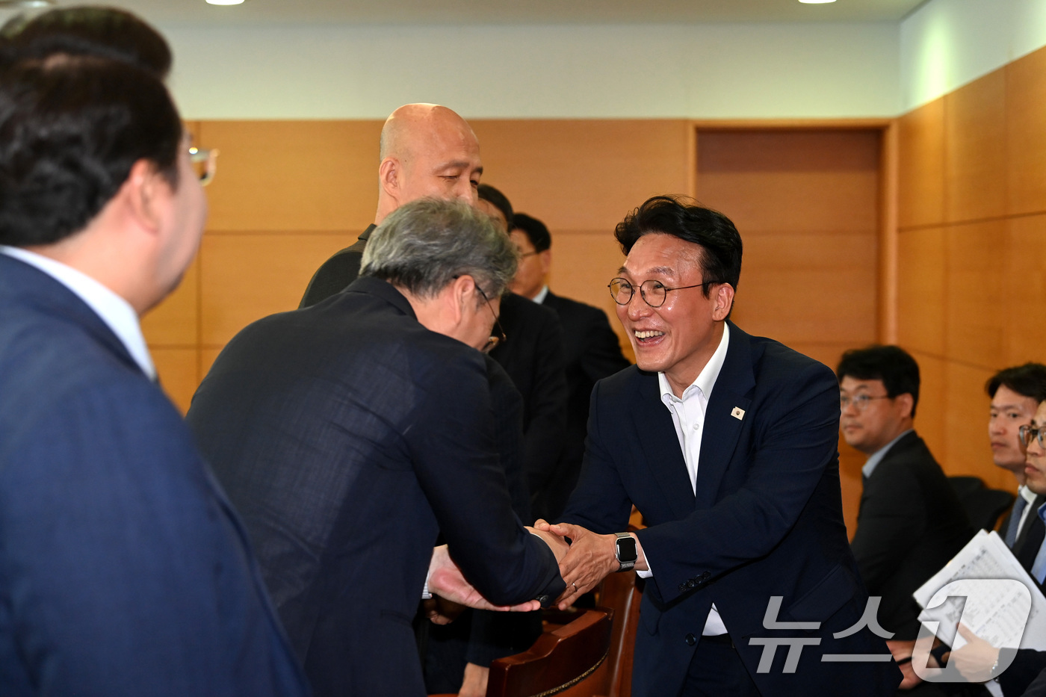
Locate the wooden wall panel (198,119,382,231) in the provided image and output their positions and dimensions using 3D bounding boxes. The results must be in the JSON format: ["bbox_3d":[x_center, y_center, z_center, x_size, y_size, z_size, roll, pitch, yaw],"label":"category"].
[{"bbox_3d":[-0.996,-0.854,10.092,1.214,0.562,0.030,0,2,2],"label":"wooden wall panel"}]

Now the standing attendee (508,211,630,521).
[{"bbox_3d":[0.046,0.445,5.832,0.600,1.670,0.360,1,3,30],"label":"standing attendee"}]

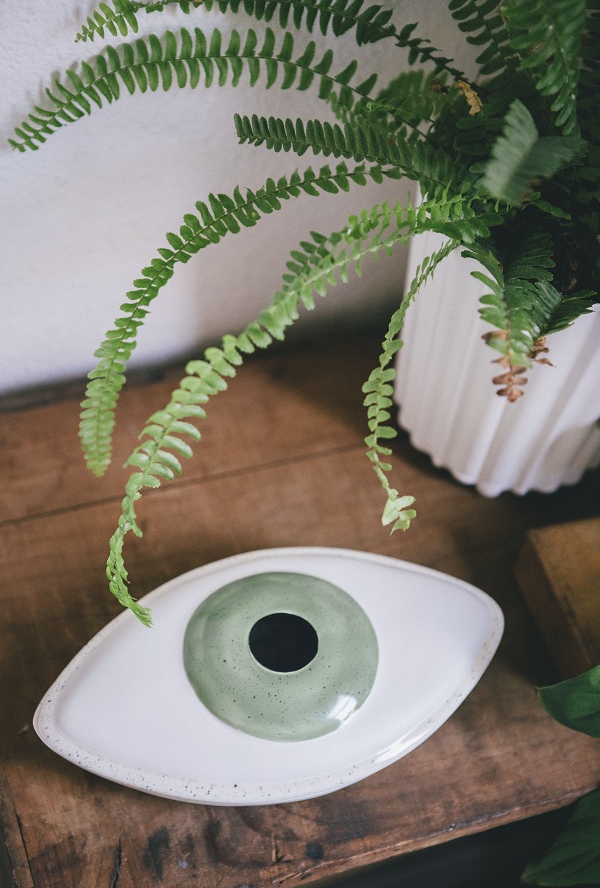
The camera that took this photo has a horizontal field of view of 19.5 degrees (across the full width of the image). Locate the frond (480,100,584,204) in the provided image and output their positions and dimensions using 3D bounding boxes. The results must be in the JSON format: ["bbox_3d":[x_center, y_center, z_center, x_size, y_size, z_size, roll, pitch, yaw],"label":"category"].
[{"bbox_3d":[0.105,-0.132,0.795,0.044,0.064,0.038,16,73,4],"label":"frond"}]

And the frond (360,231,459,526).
[{"bbox_3d":[0.059,-0.032,0.978,0.037,0.117,0.111,5,51,-5],"label":"frond"}]

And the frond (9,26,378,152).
[{"bbox_3d":[-0.058,-0.185,0.918,0.191,0.058,0.034,-1,52,-10],"label":"frond"}]

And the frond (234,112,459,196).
[{"bbox_3d":[0.026,-0.150,0.917,0.133,0.026,0.036,10,46,-33],"label":"frond"}]

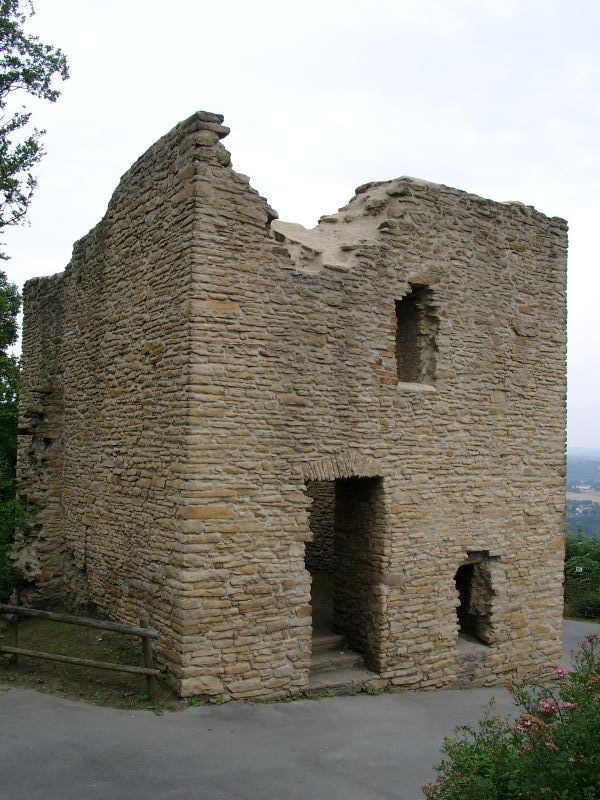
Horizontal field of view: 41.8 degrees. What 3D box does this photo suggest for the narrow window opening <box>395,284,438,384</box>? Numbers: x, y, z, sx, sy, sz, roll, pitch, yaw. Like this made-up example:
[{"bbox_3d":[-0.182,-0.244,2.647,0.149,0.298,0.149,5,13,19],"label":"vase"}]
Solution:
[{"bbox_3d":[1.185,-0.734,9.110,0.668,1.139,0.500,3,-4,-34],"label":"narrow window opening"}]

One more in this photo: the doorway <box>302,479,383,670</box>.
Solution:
[{"bbox_3d":[0.270,1.841,8.521,1.051,2.046,0.750,3,-4,-34],"label":"doorway"}]

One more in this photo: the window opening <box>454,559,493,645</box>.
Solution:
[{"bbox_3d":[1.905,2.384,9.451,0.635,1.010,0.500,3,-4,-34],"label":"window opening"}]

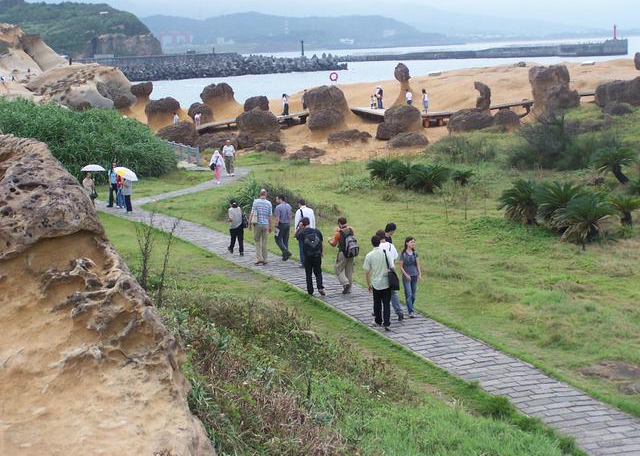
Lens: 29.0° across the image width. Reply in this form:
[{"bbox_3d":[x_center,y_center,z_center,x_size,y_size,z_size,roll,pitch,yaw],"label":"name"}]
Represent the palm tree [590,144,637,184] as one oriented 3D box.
[{"bbox_3d":[11.389,-2.447,47.891,1.750,1.500,1.750,1,9,18],"label":"palm tree"}]

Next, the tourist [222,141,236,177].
[{"bbox_3d":[-4.349,-3.305,59.378,0.540,1.680,0.400,0,9,14],"label":"tourist"}]

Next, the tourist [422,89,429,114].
[{"bbox_3d":[6.984,-8.374,82.000,0.420,1.580,0.420,-1,8,5],"label":"tourist"}]

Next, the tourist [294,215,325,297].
[{"bbox_3d":[-0.231,0.615,27.200,0.620,1.700,0.500,-4,9,-14],"label":"tourist"}]

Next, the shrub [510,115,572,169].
[{"bbox_3d":[9.934,-3.893,55.333,2.900,2.300,2.500,-2,8,0],"label":"shrub"}]

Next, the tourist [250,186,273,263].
[{"bbox_3d":[-1.467,-0.037,30.800,0.600,1.830,0.380,-4,9,-14],"label":"tourist"}]

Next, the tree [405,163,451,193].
[{"bbox_3d":[4.261,-2.061,49.217,1.800,1.150,1.700,-2,8,0],"label":"tree"}]

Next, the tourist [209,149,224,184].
[{"bbox_3d":[-4.763,-2.821,57.000,0.680,1.580,0.420,0,9,15],"label":"tourist"}]

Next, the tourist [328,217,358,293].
[{"bbox_3d":[0.518,0.595,27.300,0.580,1.690,0.550,-9,10,-38],"label":"tourist"}]

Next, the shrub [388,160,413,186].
[{"bbox_3d":[3.420,-2.301,52.300,1.150,1.000,1.150,-2,8,0],"label":"shrub"}]

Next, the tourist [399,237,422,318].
[{"bbox_3d":[1.792,0.991,24.483,0.460,1.610,0.360,-5,9,-20],"label":"tourist"}]

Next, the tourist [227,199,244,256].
[{"bbox_3d":[-2.308,-0.005,34.188,0.460,1.550,0.400,-7,10,-33],"label":"tourist"}]

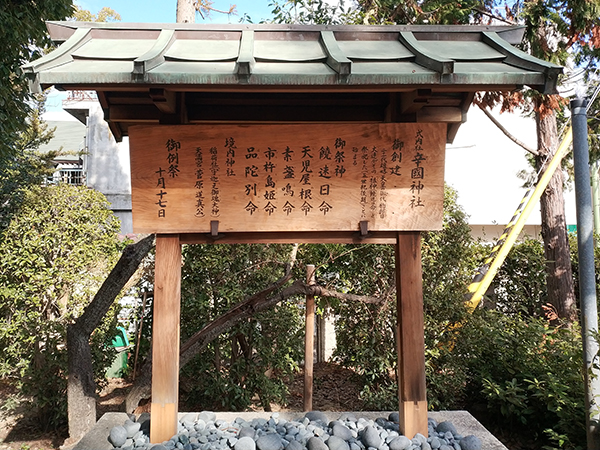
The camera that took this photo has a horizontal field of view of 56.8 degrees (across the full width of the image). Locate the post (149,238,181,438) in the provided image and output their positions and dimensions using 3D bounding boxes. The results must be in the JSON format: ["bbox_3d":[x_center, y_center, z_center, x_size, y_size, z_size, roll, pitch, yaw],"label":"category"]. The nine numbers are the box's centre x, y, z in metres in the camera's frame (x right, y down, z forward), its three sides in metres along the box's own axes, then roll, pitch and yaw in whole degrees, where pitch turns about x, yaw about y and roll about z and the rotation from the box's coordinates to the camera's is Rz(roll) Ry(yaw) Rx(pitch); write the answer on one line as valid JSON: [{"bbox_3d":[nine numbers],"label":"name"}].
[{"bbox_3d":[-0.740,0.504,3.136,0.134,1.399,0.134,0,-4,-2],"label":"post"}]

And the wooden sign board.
[{"bbox_3d":[-0.061,-0.251,3.032,1.700,0.580,0.050,-1,9,-1],"label":"wooden sign board"}]

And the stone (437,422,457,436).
[{"bbox_3d":[0.817,1.143,3.093,0.109,0.078,0.098,0,-4,-2],"label":"stone"}]

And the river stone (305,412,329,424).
[{"bbox_3d":[0.099,1.160,3.317,0.134,0.083,0.107,0,-4,-2],"label":"river stone"}]

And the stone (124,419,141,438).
[{"bbox_3d":[-0.928,1.127,3.064,0.090,0.088,0.093,0,-4,-2],"label":"stone"}]

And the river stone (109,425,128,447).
[{"bbox_3d":[-0.974,1.138,2.986,0.094,0.102,0.098,0,-4,-2],"label":"river stone"}]

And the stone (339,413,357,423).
[{"bbox_3d":[0.294,1.171,3.366,0.112,0.063,0.088,0,-4,-2],"label":"stone"}]

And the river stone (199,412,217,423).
[{"bbox_3d":[-0.561,1.168,3.366,0.105,0.063,0.088,0,-4,-2],"label":"river stone"}]

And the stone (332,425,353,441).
[{"bbox_3d":[0.230,1.135,3.034,0.102,0.080,0.088,0,-4,-2],"label":"stone"}]

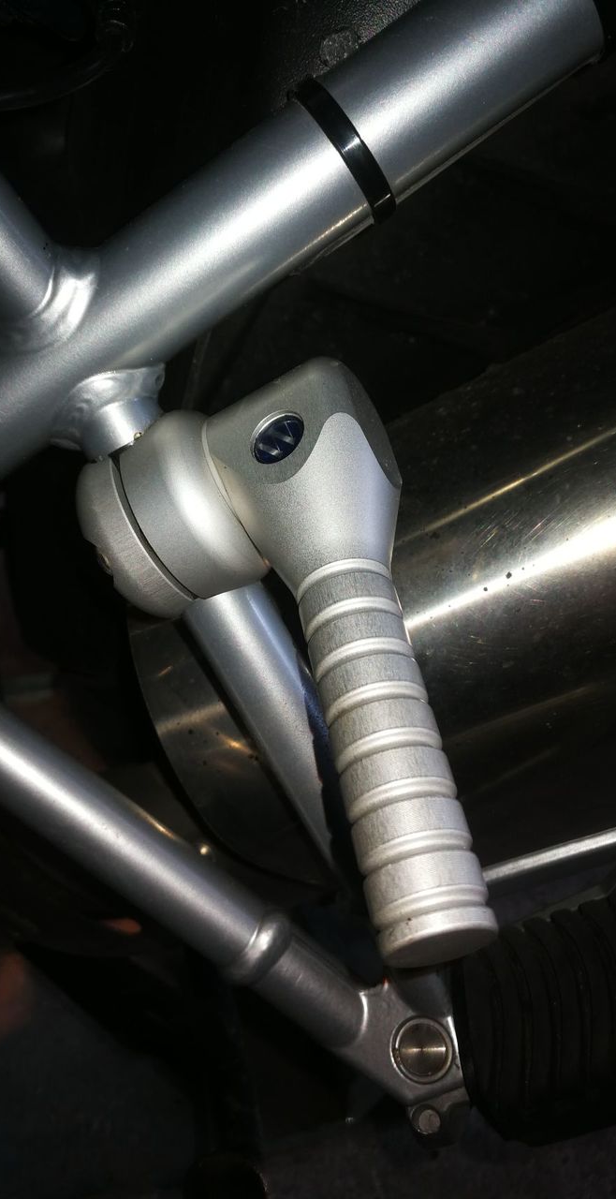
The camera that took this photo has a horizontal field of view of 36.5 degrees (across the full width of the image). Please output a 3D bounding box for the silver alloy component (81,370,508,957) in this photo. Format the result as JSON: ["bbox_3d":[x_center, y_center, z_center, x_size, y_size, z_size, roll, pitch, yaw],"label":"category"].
[{"bbox_3d":[-0.007,0.016,0.227,0.083,0.043,0.146,-22,59,14],"label":"silver alloy component"}]

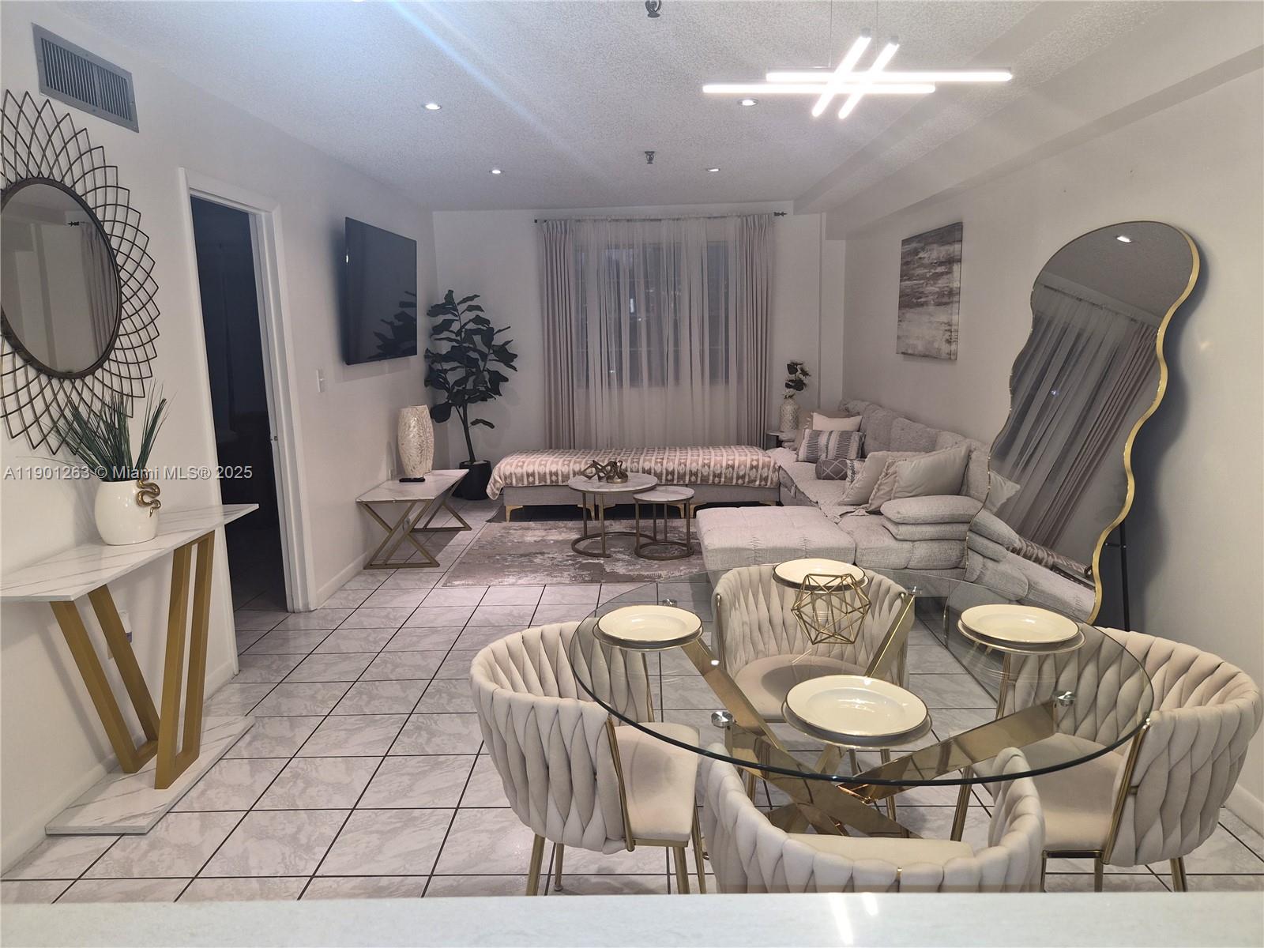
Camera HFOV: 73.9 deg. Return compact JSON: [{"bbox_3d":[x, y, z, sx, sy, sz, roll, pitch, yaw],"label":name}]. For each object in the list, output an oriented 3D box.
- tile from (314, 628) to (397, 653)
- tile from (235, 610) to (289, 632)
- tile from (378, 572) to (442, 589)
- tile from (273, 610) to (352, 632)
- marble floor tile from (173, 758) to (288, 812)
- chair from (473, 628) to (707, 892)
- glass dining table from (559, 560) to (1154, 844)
[{"bbox_3d":[-1.346,0.822,4.120,0.325,0.010,0.325,-1,10,1],"label":"tile"},{"bbox_3d":[-1.964,0.764,4.367,0.318,0.010,0.318,-1,10,1],"label":"tile"},{"bbox_3d":[-1.309,0.642,4.992,0.318,0.010,0.318,-1,10,1],"label":"tile"},{"bbox_3d":[-1.618,0.752,4.319,0.314,0.013,0.314,-1,10,1],"label":"tile"},{"bbox_3d":[-1.341,1.024,2.764,0.318,0.010,0.318,-1,10,1],"label":"marble floor tile"},{"bbox_3d":[-0.085,0.781,1.981,0.540,0.730,0.540,0,10,7],"label":"chair"},{"bbox_3d":[0.474,0.755,1.988,1.240,0.755,1.240,-1,10,1],"label":"glass dining table"}]

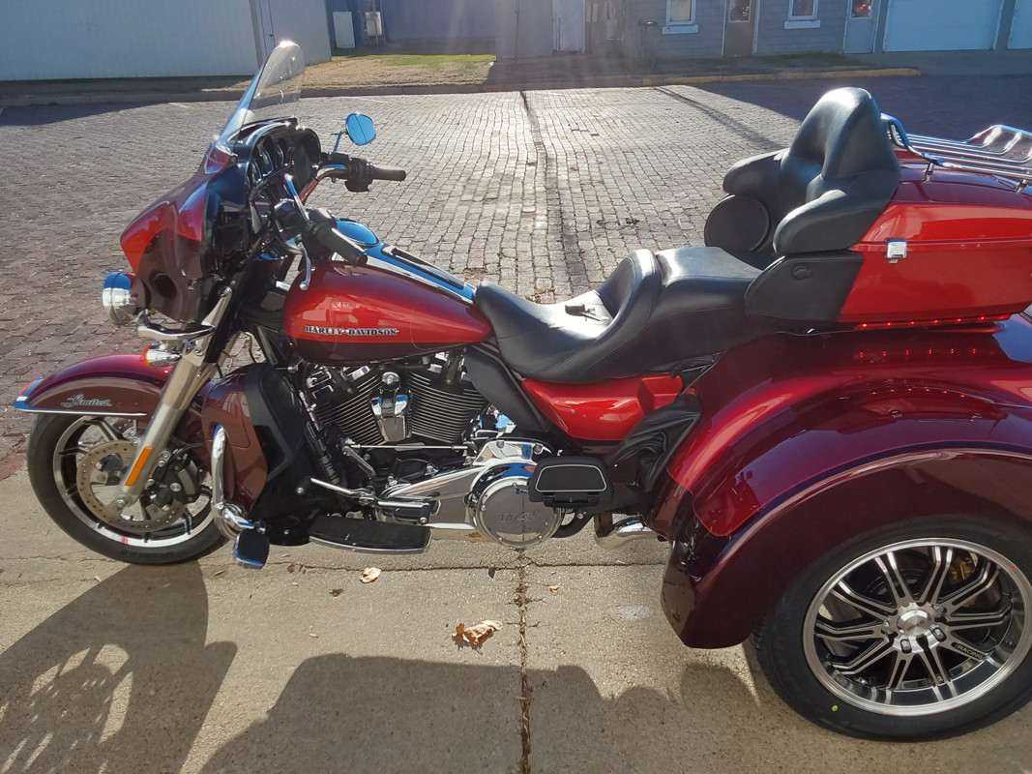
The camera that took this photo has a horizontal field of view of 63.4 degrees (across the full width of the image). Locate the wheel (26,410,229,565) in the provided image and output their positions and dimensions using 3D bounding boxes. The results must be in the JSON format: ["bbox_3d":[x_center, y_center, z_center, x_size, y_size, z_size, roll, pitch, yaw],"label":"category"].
[{"bbox_3d":[-1.069,0.248,2.394,0.632,0.632,0.135,-3,27,1],"label":"wheel"}]

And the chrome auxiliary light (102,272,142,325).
[{"bbox_3d":[-0.907,-0.205,1.938,0.095,0.125,0.125,-3,23,1],"label":"chrome auxiliary light"}]

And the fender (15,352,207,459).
[{"bbox_3d":[-1.071,0.048,2.292,0.670,0.310,0.185,-3,27,1],"label":"fender"}]

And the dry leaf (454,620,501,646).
[{"bbox_3d":[-0.099,0.629,2.132,0.125,0.035,0.065,-8,24,-11],"label":"dry leaf"}]

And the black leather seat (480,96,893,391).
[{"bbox_3d":[0.358,-0.358,1.951,0.960,0.620,0.600,0,24,7],"label":"black leather seat"}]

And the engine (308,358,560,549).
[{"bbox_3d":[-0.200,0.112,2.178,0.680,0.500,0.450,0,24,7],"label":"engine"}]

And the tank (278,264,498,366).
[{"bbox_3d":[-0.294,-0.226,2.090,0.560,0.270,0.370,0,24,7],"label":"tank"}]

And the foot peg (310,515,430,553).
[{"bbox_3d":[-0.366,0.358,2.013,0.315,0.040,0.115,5,24,5],"label":"foot peg"}]

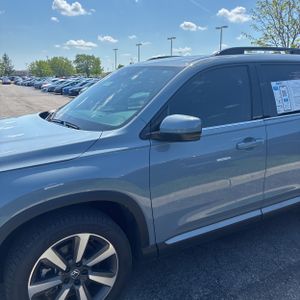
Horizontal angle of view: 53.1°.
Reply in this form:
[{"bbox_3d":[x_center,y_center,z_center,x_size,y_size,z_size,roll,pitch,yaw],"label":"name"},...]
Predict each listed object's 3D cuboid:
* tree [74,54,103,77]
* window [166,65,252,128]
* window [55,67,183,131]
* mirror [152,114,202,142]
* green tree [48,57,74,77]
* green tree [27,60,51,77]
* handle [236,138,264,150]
[{"bbox_3d":[-14.740,-18.925,69.493,6.711,6.813,6.375,-3,14,-11],"label":"tree"},{"bbox_3d":[0.422,-0.365,2.078,0.814,0.438,0.070,-8,-1,-29],"label":"window"},{"bbox_3d":[-0.329,-0.499,2.633,0.943,0.140,1.463,-40,29,-17],"label":"window"},{"bbox_3d":[0.140,-0.121,1.676,0.160,0.154,0.268,-8,16,-29],"label":"mirror"},{"bbox_3d":[-22.096,-19.502,72.441,6.741,6.533,6.404,-4,14,-16],"label":"green tree"},{"bbox_3d":[-27.338,-19.017,72.559,6.491,5.535,6.167,-5,15,-19],"label":"green tree"},{"bbox_3d":[0.729,-0.041,2.162,0.273,0.060,0.055,-8,16,-29],"label":"handle"}]

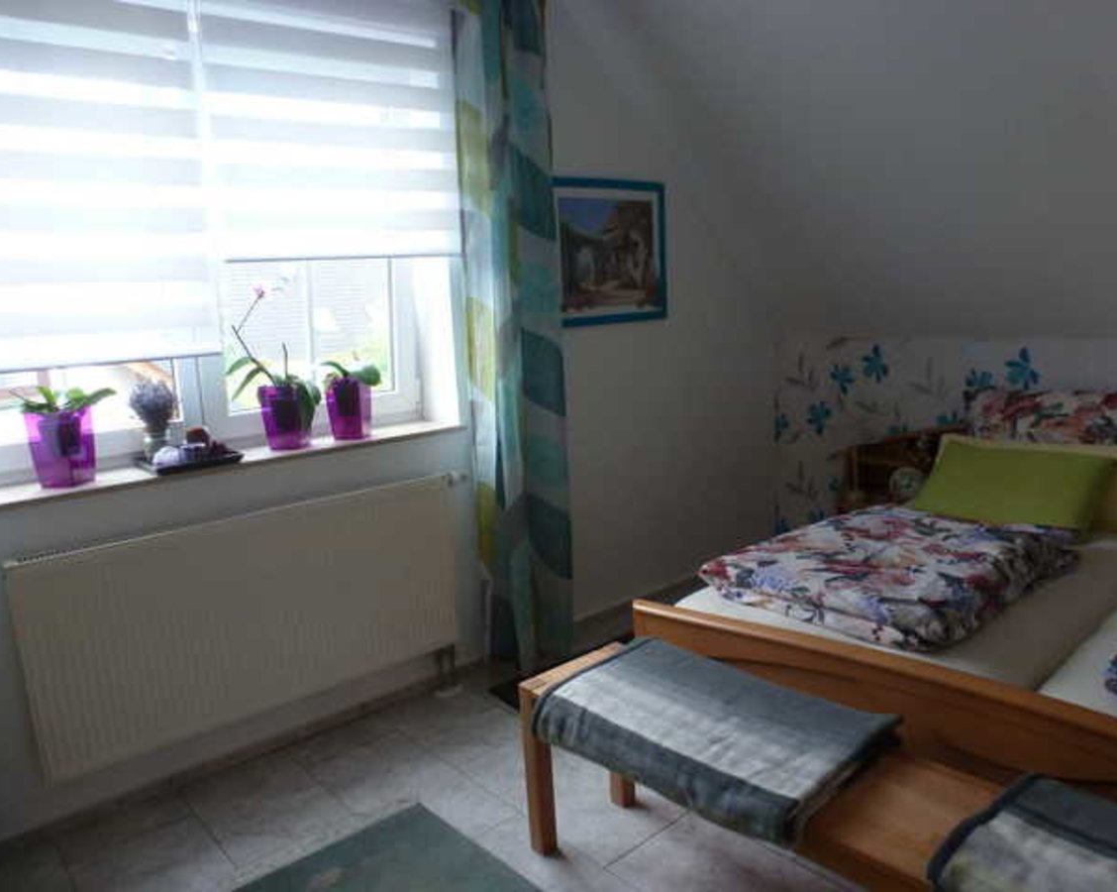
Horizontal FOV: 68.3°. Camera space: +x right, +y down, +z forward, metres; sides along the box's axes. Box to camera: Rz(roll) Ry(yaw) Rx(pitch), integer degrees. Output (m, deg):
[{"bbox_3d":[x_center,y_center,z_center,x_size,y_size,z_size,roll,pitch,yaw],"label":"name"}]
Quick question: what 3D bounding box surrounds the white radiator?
[{"bbox_3d":[-0.842,0.472,2.415,1.224,0.560,0.098,-11,10,-40],"label":"white radiator"}]

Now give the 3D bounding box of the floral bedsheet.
[{"bbox_3d":[0.859,0.302,2.146,0.810,0.110,0.610,-10,11,-39],"label":"floral bedsheet"}]

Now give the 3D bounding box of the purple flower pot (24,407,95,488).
[{"bbox_3d":[-1.345,0.004,2.248,0.162,0.204,0.162,-11,10,-40],"label":"purple flower pot"}]

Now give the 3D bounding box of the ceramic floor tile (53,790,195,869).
[{"bbox_3d":[-1.123,0.988,2.134,0.302,0.010,0.180,-10,11,-39],"label":"ceramic floor tile"}]

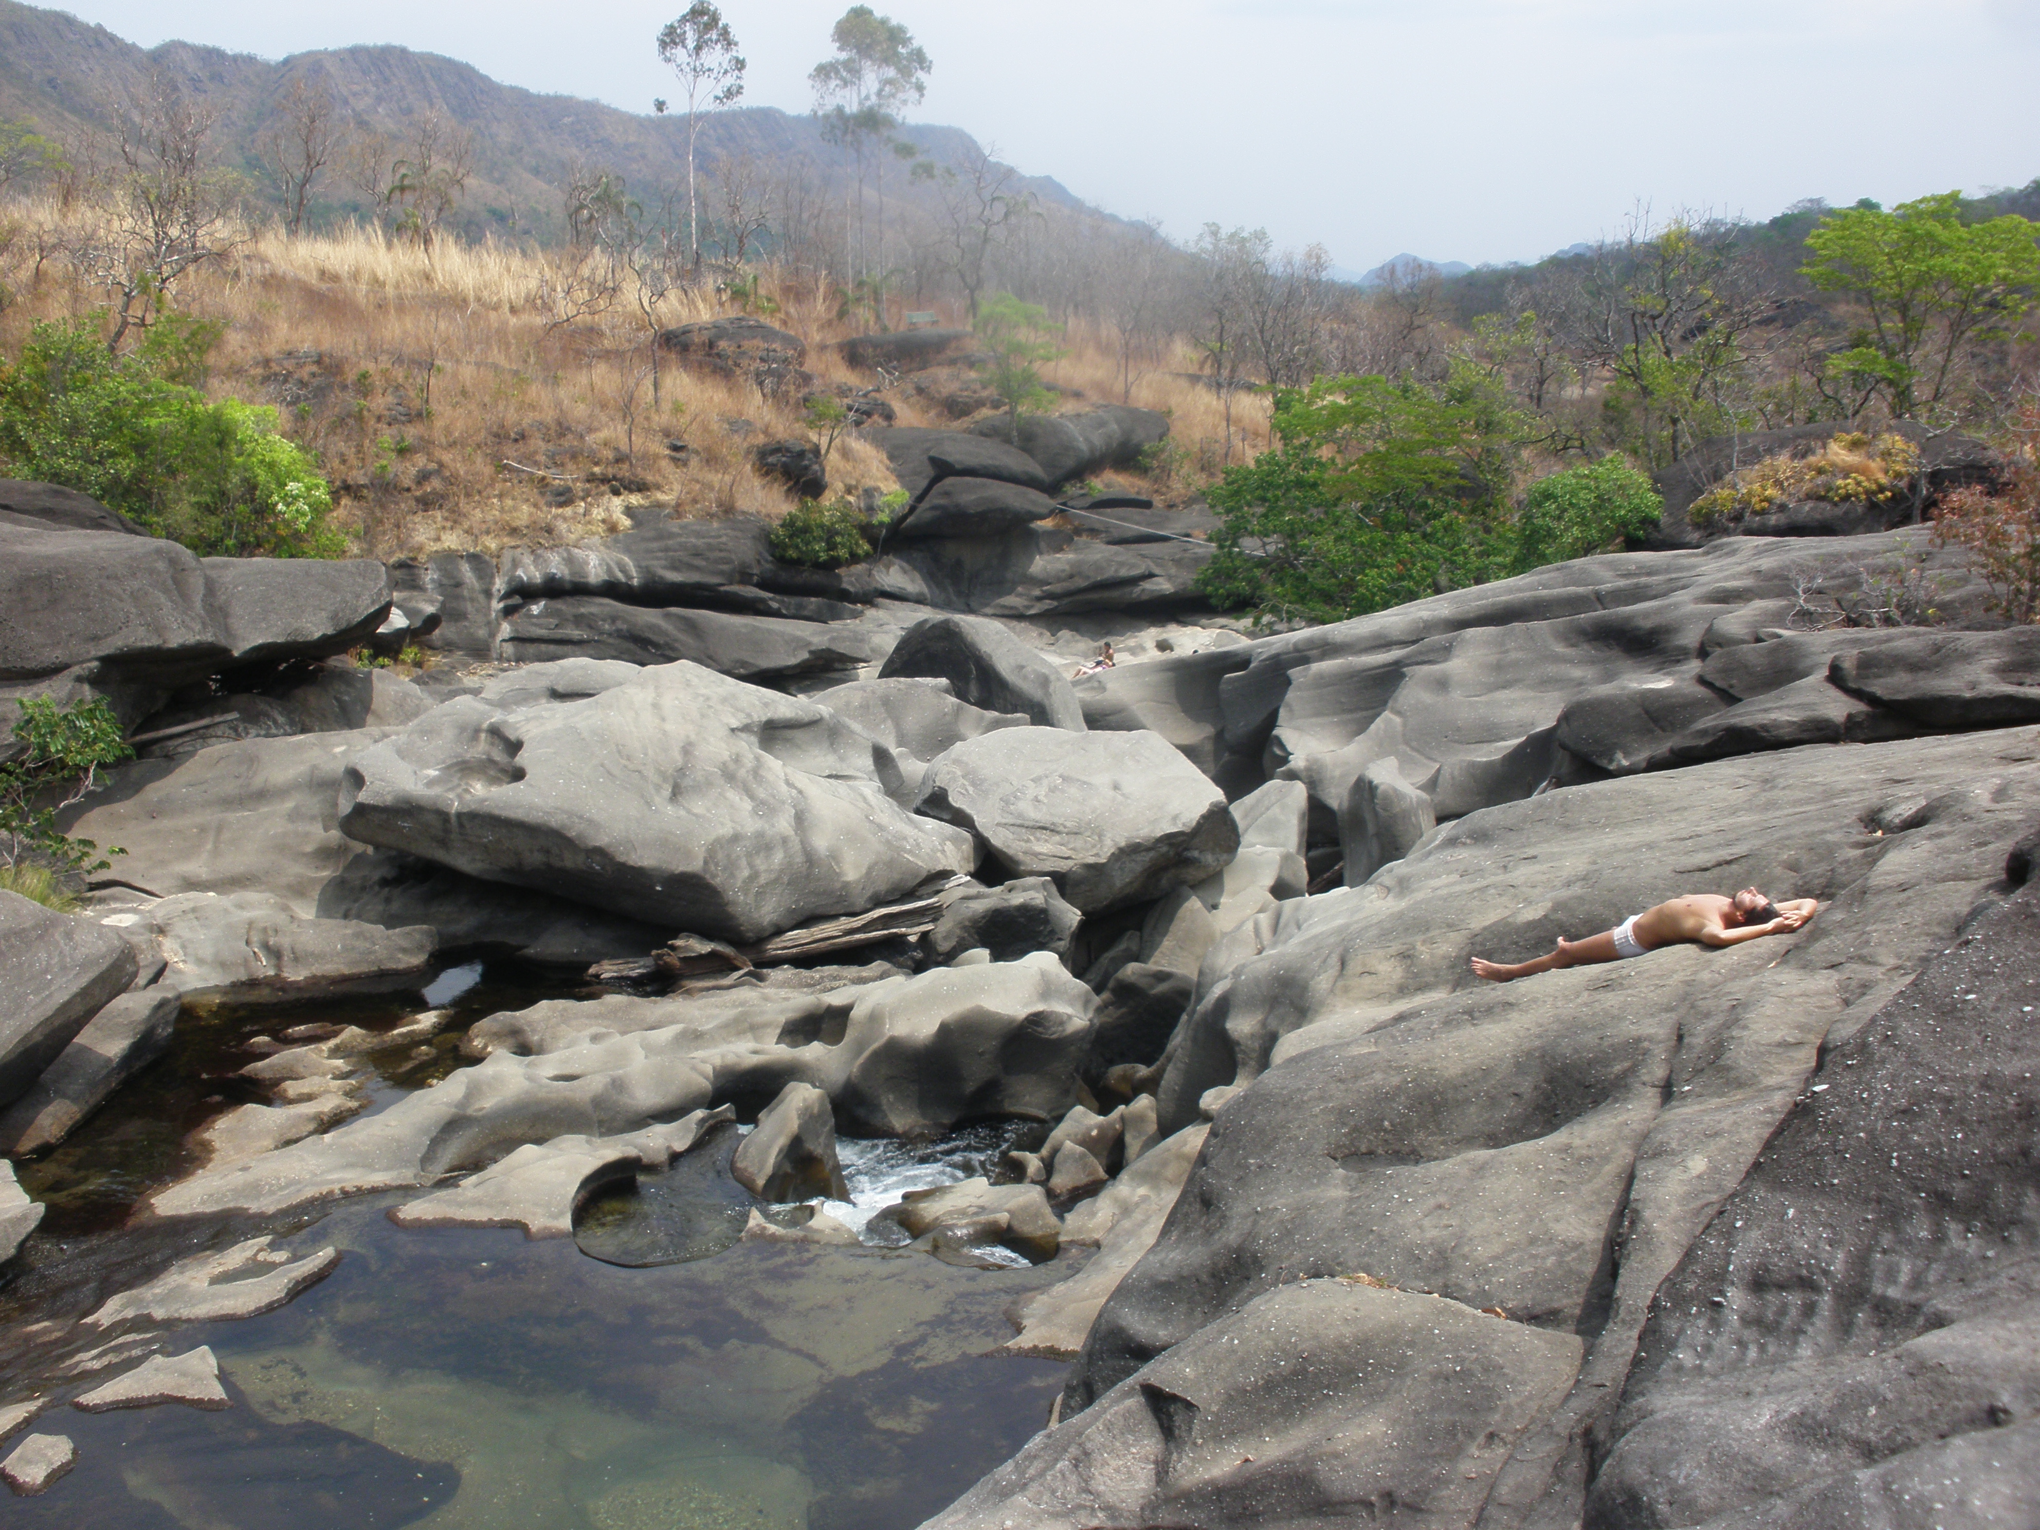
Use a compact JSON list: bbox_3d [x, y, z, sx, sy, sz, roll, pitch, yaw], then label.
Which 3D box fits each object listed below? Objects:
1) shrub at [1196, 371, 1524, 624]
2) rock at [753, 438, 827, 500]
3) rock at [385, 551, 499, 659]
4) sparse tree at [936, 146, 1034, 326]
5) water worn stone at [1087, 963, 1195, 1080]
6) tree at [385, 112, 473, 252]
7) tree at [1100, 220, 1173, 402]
[{"bbox_3d":[8.661,-6.815,54.000,8.200,6.200,5.800,0,12,0],"label":"shrub"},{"bbox_3d":[-6.815,-8.803,63.000,2.200,1.800,1.900,0,12,0],"label":"rock"},{"bbox_3d":[-11.709,-3.246,43.000,2.100,2.100,1.900,0,10,0],"label":"rock"},{"bbox_3d":[-1.487,-22.615,90.000,4.300,7.700,4.100,0,12,0],"label":"sparse tree"},{"bbox_3d":[1.408,2.963,24.500,1.350,1.300,1.300,0,12,0],"label":"water worn stone"},{"bbox_3d":[-24.492,-24.096,88.000,3.300,5.700,3.000,0,10,0],"label":"tree"},{"bbox_3d":[4.387,-17.127,80.000,2.800,6.900,2.700,0,12,0],"label":"tree"}]

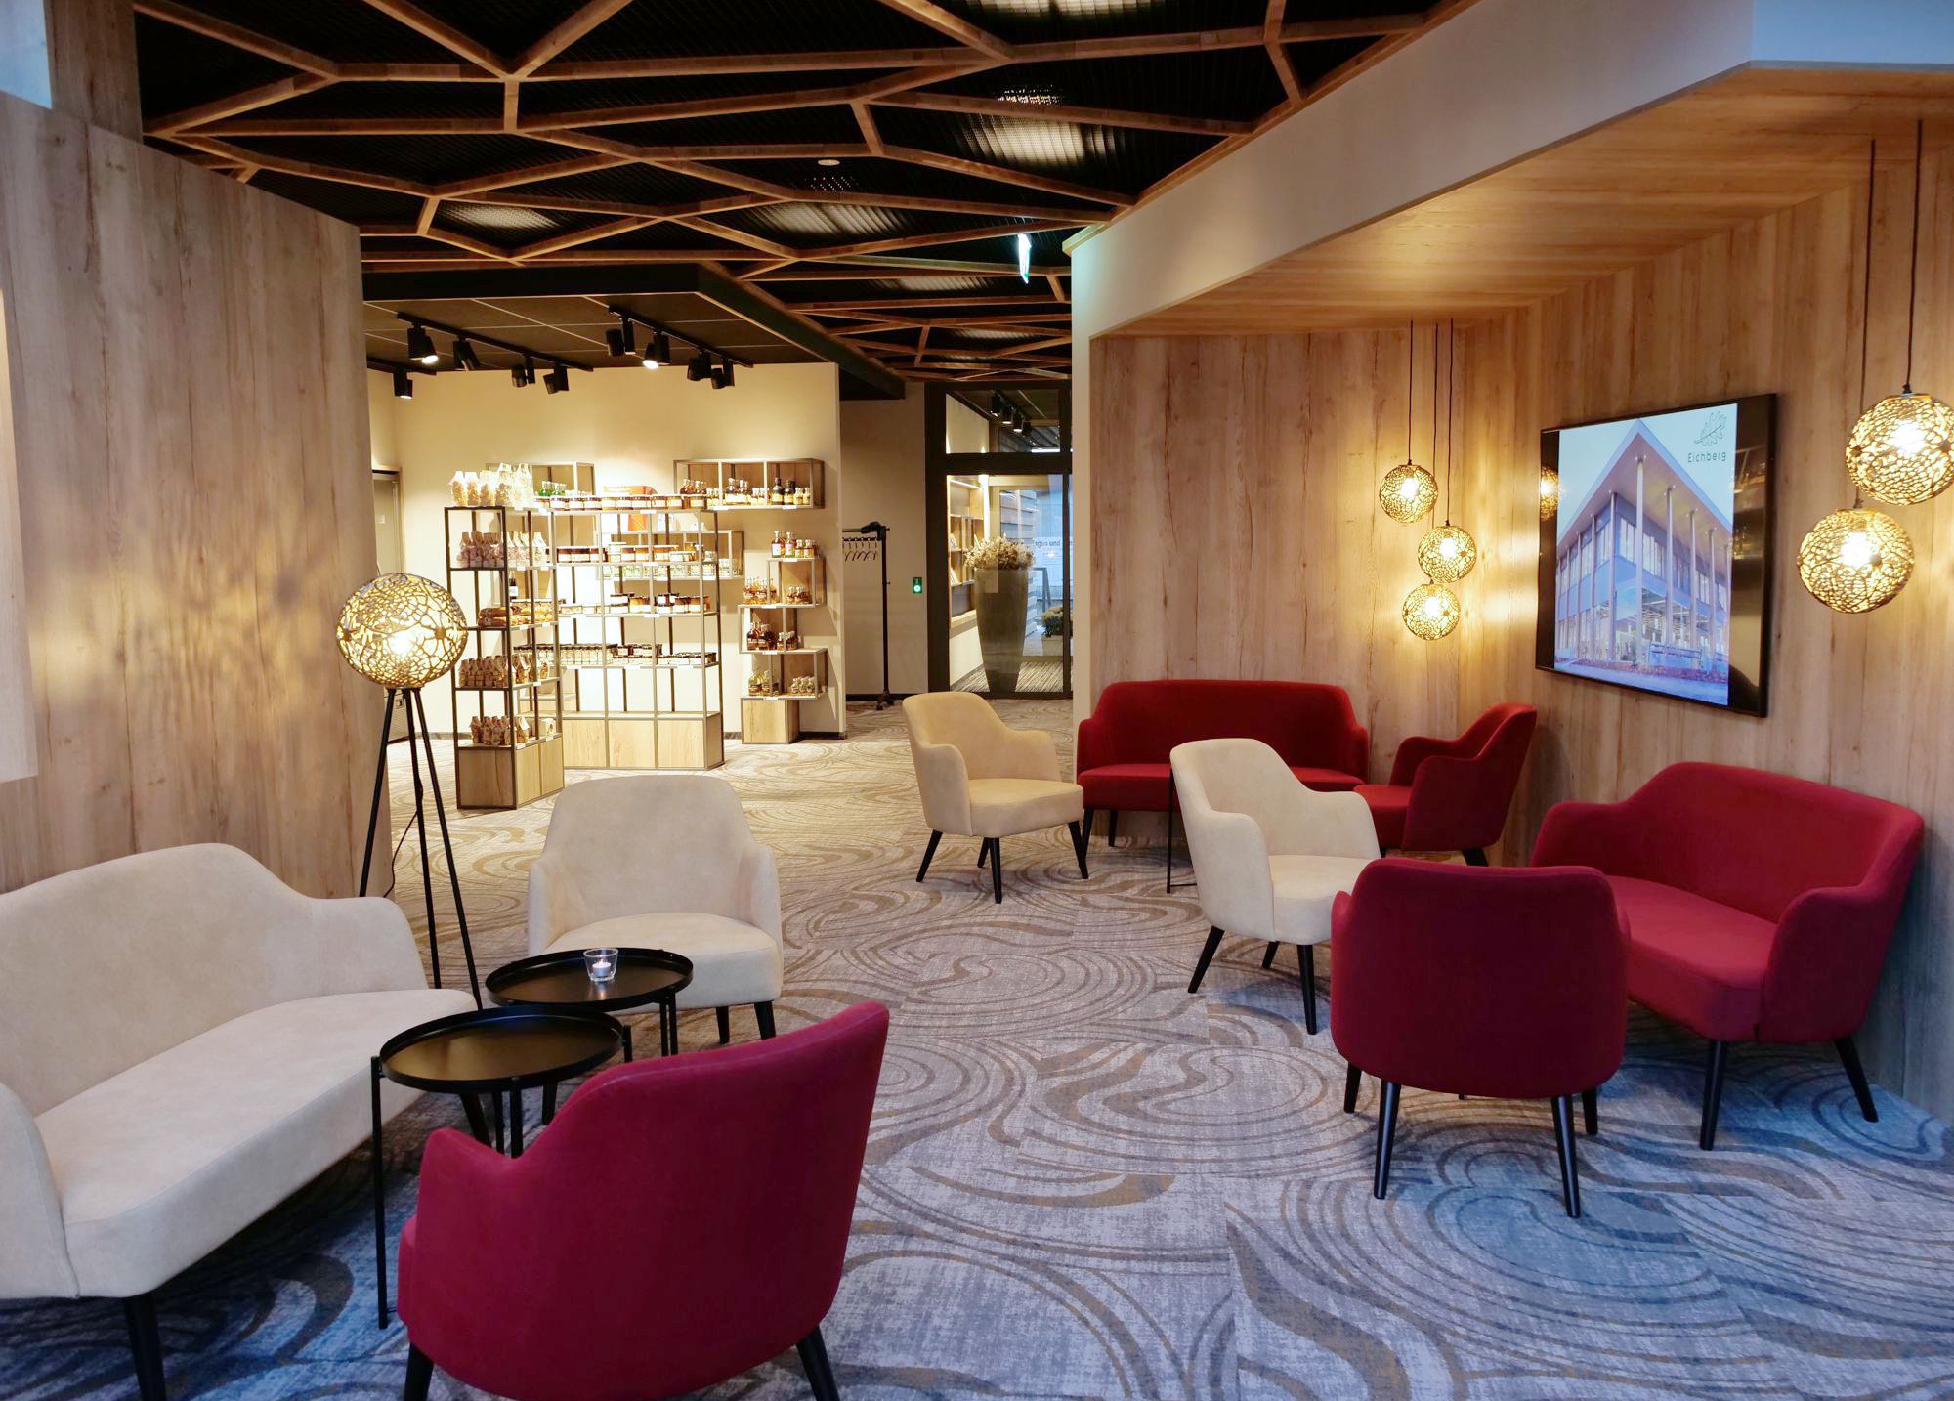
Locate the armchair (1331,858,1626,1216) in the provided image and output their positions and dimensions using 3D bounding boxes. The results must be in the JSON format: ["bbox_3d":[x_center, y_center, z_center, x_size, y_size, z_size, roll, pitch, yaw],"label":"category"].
[{"bbox_3d":[1.160,0.700,3.674,0.665,0.800,0.680,1,6,16],"label":"armchair"}]

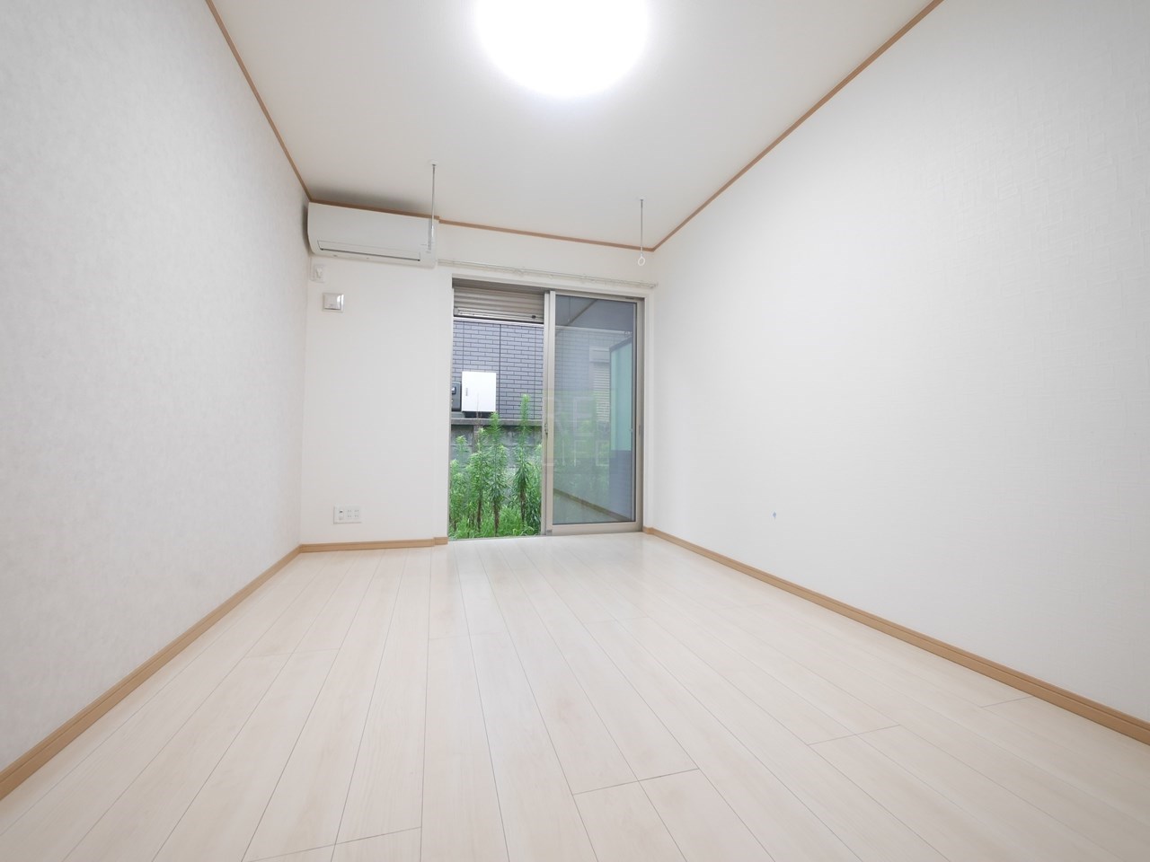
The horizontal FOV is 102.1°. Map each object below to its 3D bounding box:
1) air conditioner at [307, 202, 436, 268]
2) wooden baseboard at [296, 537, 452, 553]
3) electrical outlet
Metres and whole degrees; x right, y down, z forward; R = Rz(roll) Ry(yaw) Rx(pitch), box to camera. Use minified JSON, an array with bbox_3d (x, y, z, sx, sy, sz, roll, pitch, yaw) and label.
[{"bbox_3d":[-1.354,-1.318,3.175,0.785,0.268,0.225,1,-2,-17],"label":"air conditioner"},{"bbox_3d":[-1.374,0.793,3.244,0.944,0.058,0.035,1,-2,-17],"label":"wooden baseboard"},{"bbox_3d":[-1.552,0.568,3.180,0.166,0.123,0.012,1,-2,-17],"label":"electrical outlet"}]

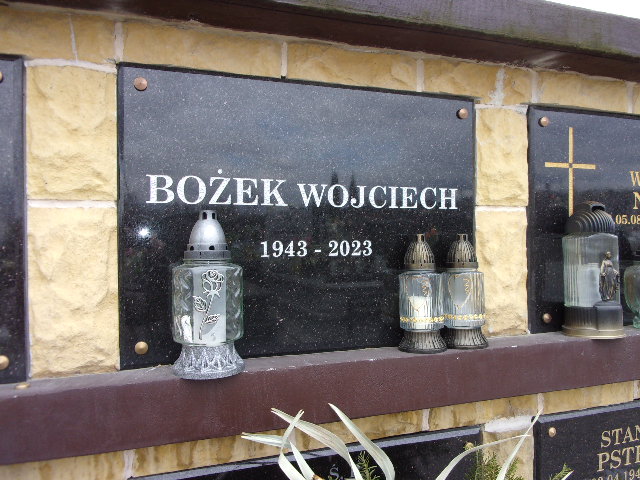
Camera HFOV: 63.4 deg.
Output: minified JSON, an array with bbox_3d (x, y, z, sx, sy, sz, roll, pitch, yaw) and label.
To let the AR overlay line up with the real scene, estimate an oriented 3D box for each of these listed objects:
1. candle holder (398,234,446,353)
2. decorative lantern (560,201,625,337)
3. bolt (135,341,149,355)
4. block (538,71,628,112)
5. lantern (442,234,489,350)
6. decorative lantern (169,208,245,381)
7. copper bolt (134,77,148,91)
[{"bbox_3d":[0.212,0.107,1.065,0.099,0.233,0.099,0,1,12],"label":"candle holder"},{"bbox_3d":[0.641,0.064,1.211,0.128,0.309,0.136,0,1,-10],"label":"decorative lantern"},{"bbox_3d":[-0.315,0.190,0.913,0.022,0.022,0.011,-1,1,-20],"label":"bolt"},{"bbox_3d":[0.633,-0.358,1.308,0.282,0.079,0.087,-1,1,-20],"label":"block"},{"bbox_3d":[0.308,0.106,1.098,0.097,0.233,0.097,0,1,16],"label":"lantern"},{"bbox_3d":[-0.195,0.089,0.906,0.124,0.278,0.124,-1,1,-18],"label":"decorative lantern"},{"bbox_3d":[-0.314,-0.274,0.910,0.022,0.022,0.011,-1,1,-20],"label":"copper bolt"}]

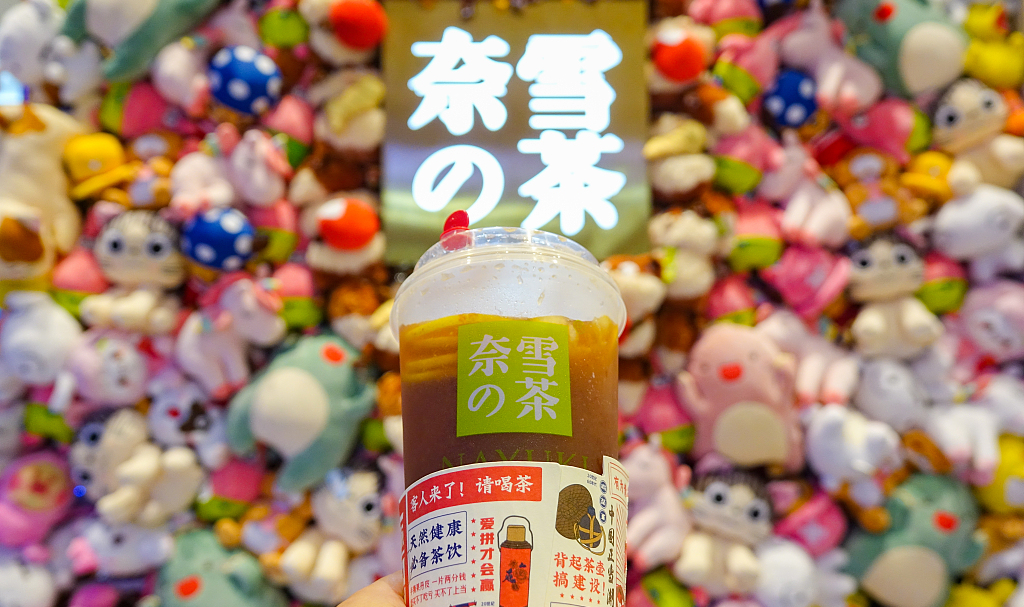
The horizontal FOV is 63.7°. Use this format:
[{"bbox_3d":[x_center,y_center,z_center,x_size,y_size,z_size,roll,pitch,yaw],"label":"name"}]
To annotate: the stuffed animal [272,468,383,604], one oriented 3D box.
[{"bbox_3d":[-0.314,0.398,1.420,0.165,0.220,0.170,18,0,-19],"label":"stuffed animal"}]

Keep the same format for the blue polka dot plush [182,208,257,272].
[{"bbox_3d":[-0.496,-0.107,1.400,0.125,0.112,0.120,0,0,0],"label":"blue polka dot plush"}]

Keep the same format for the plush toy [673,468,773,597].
[{"bbox_3d":[0.362,0.394,1.420,0.160,0.215,0.160,12,0,-7],"label":"plush toy"}]

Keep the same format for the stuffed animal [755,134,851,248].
[{"bbox_3d":[0.486,-0.184,1.370,0.090,0.175,0.150,4,-8,41],"label":"stuffed animal"}]

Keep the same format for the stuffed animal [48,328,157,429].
[{"bbox_3d":[-0.675,0.117,1.364,0.155,0.140,0.130,-10,2,6],"label":"stuffed animal"}]

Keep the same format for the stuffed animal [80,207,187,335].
[{"bbox_3d":[-0.641,-0.058,1.400,0.175,0.215,0.170,3,0,-3],"label":"stuffed animal"}]

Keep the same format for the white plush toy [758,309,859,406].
[{"bbox_3d":[0.509,0.092,1.440,0.150,0.170,0.180,-21,0,25],"label":"white plush toy"}]

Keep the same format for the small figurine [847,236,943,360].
[{"bbox_3d":[0.626,-0.004,1.360,0.142,0.197,0.118,-2,-5,2],"label":"small figurine"}]

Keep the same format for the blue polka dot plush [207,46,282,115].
[{"bbox_3d":[-0.443,-0.368,1.380,0.112,0.105,0.108,6,12,0],"label":"blue polka dot plush"}]

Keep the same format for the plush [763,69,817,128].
[{"bbox_3d":[0.486,-0.358,1.440,0.112,0.108,0.110,0,0,0],"label":"plush"}]

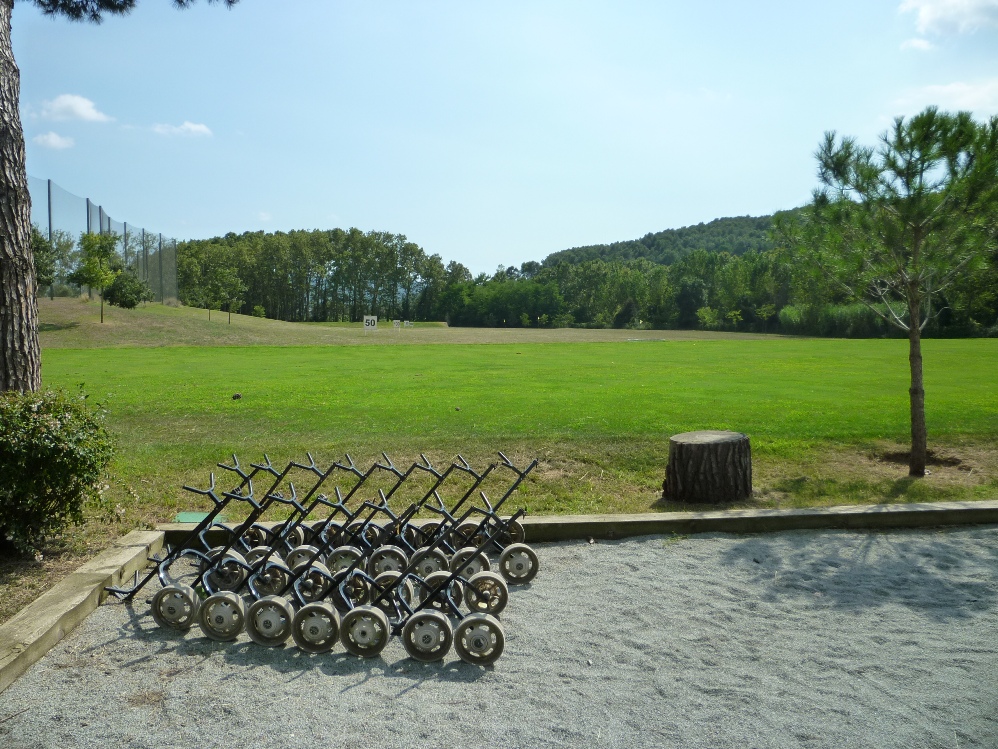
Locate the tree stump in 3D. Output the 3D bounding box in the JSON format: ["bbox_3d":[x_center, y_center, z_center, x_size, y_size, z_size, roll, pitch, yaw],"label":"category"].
[{"bbox_3d":[1.765,0.790,7.080,0.740,0.490,0.710,0,4,0],"label":"tree stump"}]

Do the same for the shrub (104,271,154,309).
[{"bbox_3d":[-24.300,-5.600,55.000,3.100,2.500,2.900,0,4,0],"label":"shrub"}]

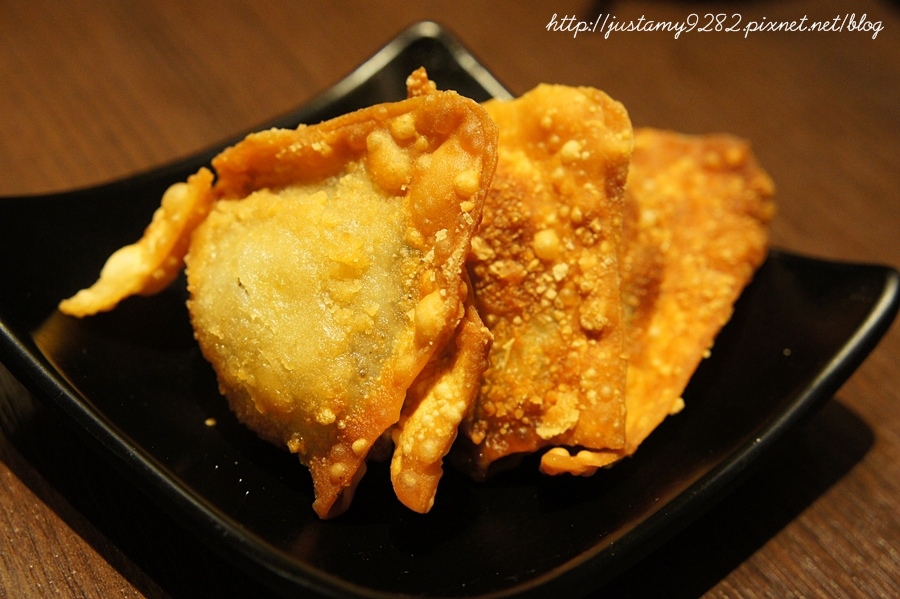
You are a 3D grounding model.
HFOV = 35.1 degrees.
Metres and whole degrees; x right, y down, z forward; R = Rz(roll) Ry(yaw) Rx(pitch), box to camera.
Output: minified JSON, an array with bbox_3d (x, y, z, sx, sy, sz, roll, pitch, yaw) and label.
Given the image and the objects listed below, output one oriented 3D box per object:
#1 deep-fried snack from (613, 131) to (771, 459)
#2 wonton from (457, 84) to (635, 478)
[{"bbox_3d":[0.043,-0.003,0.315,0.045,0.020,0.075,23,72,-7],"label":"deep-fried snack"},{"bbox_3d":[0.018,-0.004,0.298,0.043,0.021,0.081,3,74,-3],"label":"wonton"}]

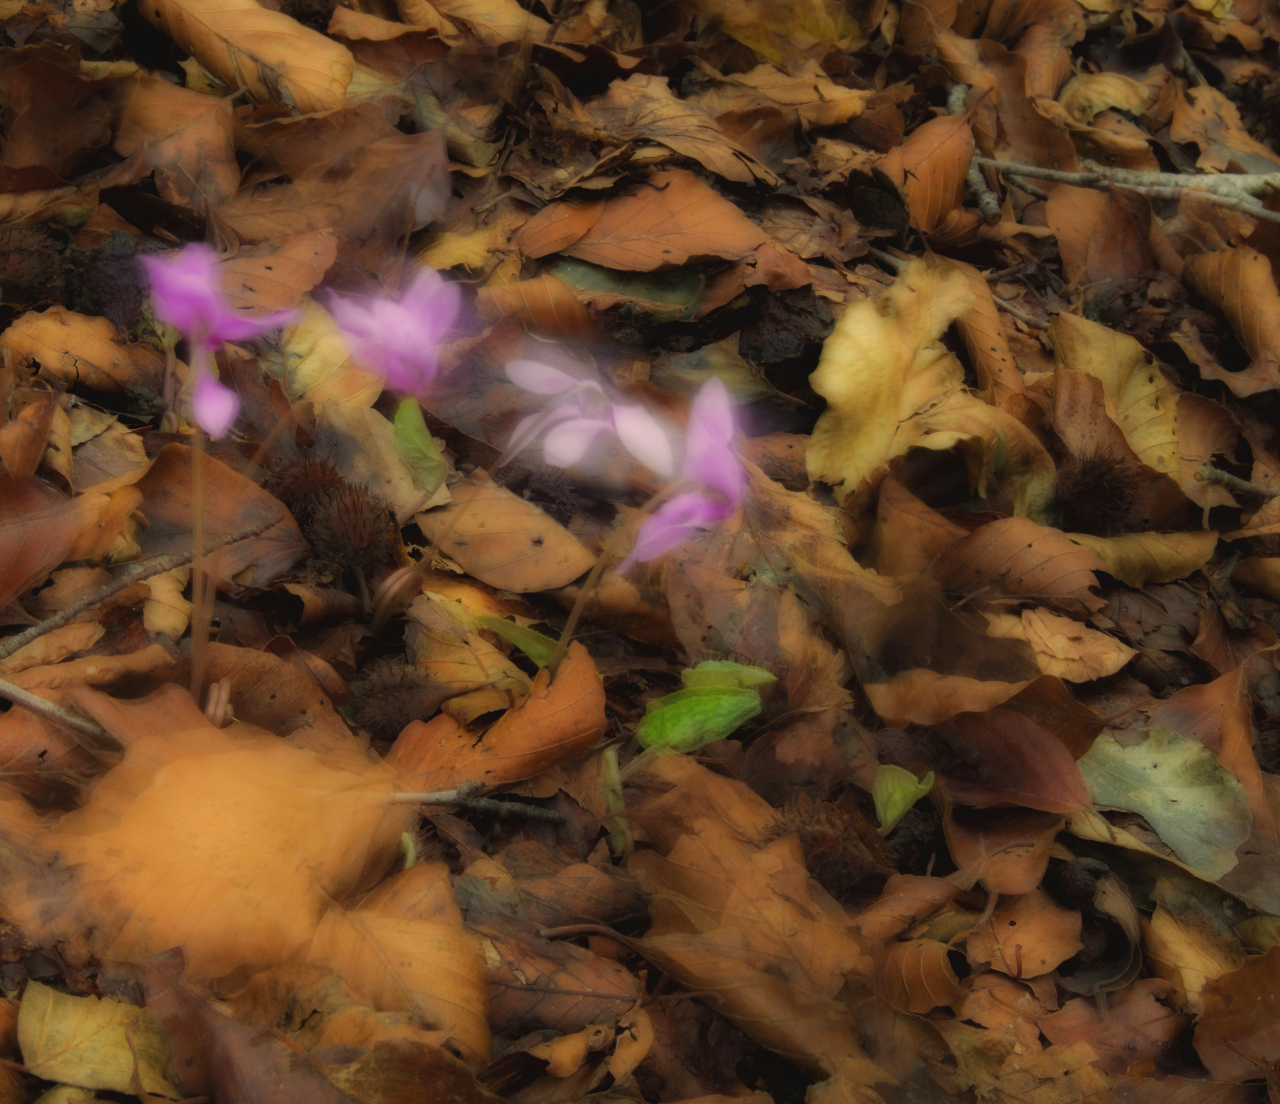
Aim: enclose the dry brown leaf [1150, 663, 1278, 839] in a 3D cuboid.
[{"bbox_3d":[0.148,0.053,0.827,0.036,0.016,0.046,-5,74,9],"label":"dry brown leaf"}]

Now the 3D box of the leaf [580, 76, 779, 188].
[{"bbox_3d":[0.013,-0.144,1.091,0.069,0.015,0.034,17,40,12],"label":"leaf"}]

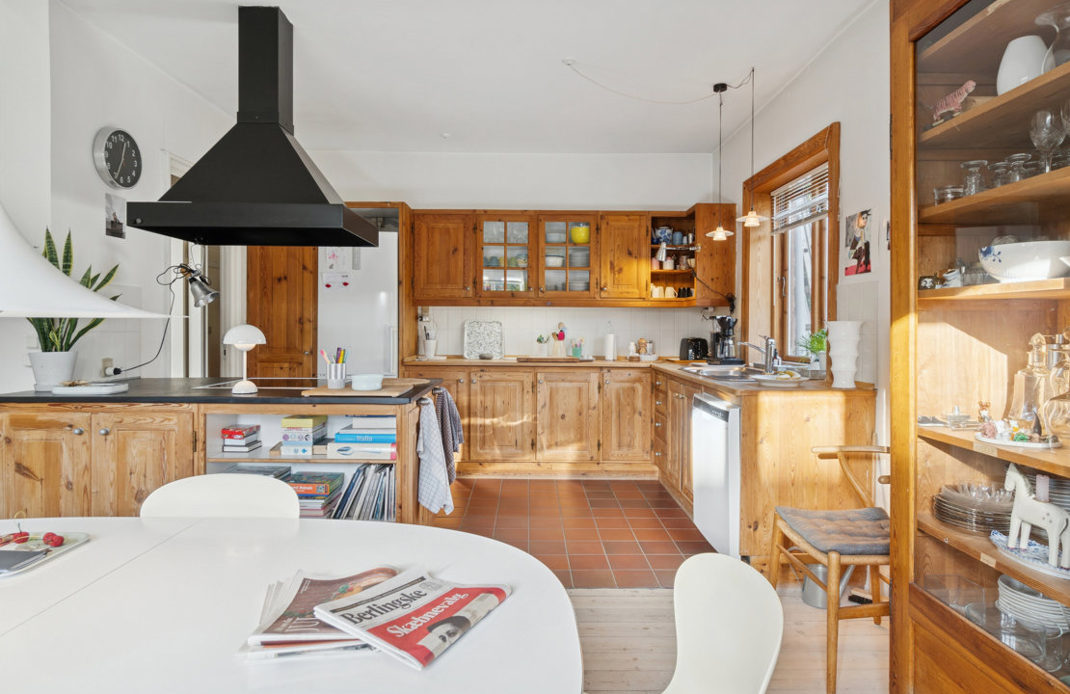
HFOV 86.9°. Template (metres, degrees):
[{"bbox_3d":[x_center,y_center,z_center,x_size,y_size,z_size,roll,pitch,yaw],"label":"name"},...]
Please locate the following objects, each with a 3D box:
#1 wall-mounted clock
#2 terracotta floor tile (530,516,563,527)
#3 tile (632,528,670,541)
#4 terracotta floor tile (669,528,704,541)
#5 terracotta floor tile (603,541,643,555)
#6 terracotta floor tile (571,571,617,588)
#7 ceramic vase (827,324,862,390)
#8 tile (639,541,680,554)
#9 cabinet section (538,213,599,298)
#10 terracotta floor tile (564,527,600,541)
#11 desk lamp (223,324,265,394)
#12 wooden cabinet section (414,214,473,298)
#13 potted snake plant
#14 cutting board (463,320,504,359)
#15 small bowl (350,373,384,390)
[{"bbox_3d":[-2.265,-1.025,3.070,0.055,0.300,0.300,0,3,-1],"label":"wall-mounted clock"},{"bbox_3d":[0.067,1.078,3.425,0.196,0.014,0.194,0,2,0],"label":"terracotta floor tile"},{"bbox_3d":[0.674,1.086,3.239,0.196,0.014,0.194,0,2,0],"label":"tile"},{"bbox_3d":[0.890,1.102,3.287,0.199,0.015,0.192,0,2,0],"label":"terracotta floor tile"},{"bbox_3d":[0.481,1.106,3.090,0.199,0.015,0.192,0,2,0],"label":"terracotta floor tile"},{"bbox_3d":[0.276,1.109,2.687,0.196,0.014,0.194,0,2,0],"label":"terracotta floor tile"},{"bbox_3d":[1.523,0.043,2.770,0.160,0.325,0.160,0,3,-1],"label":"ceramic vase"},{"bbox_3d":[0.686,1.108,3.092,0.199,0.015,0.192,0,2,0],"label":"tile"},{"bbox_3d":[0.269,-0.750,4.740,0.480,0.685,0.320,0,2,0],"label":"cabinet section"},{"bbox_3d":[0.267,1.083,3.256,0.198,0.012,0.190,0,3,-1],"label":"terracotta floor tile"},{"bbox_3d":[-1.256,0.046,2.440,0.164,0.298,0.164,0,2,0],"label":"desk lamp"},{"bbox_3d":[-0.746,-0.745,4.740,0.485,0.690,0.320,0,2,0],"label":"wooden cabinet section"},{"bbox_3d":[-2.128,-0.171,2.600,0.360,0.710,0.300,0,3,-1],"label":"potted snake plant"},{"bbox_3d":[-0.431,-0.056,4.710,0.323,0.322,0.025,0,-6,0],"label":"cutting board"},{"bbox_3d":[-0.732,0.154,2.470,0.140,0.067,0.140,0,3,-1],"label":"small bowl"}]

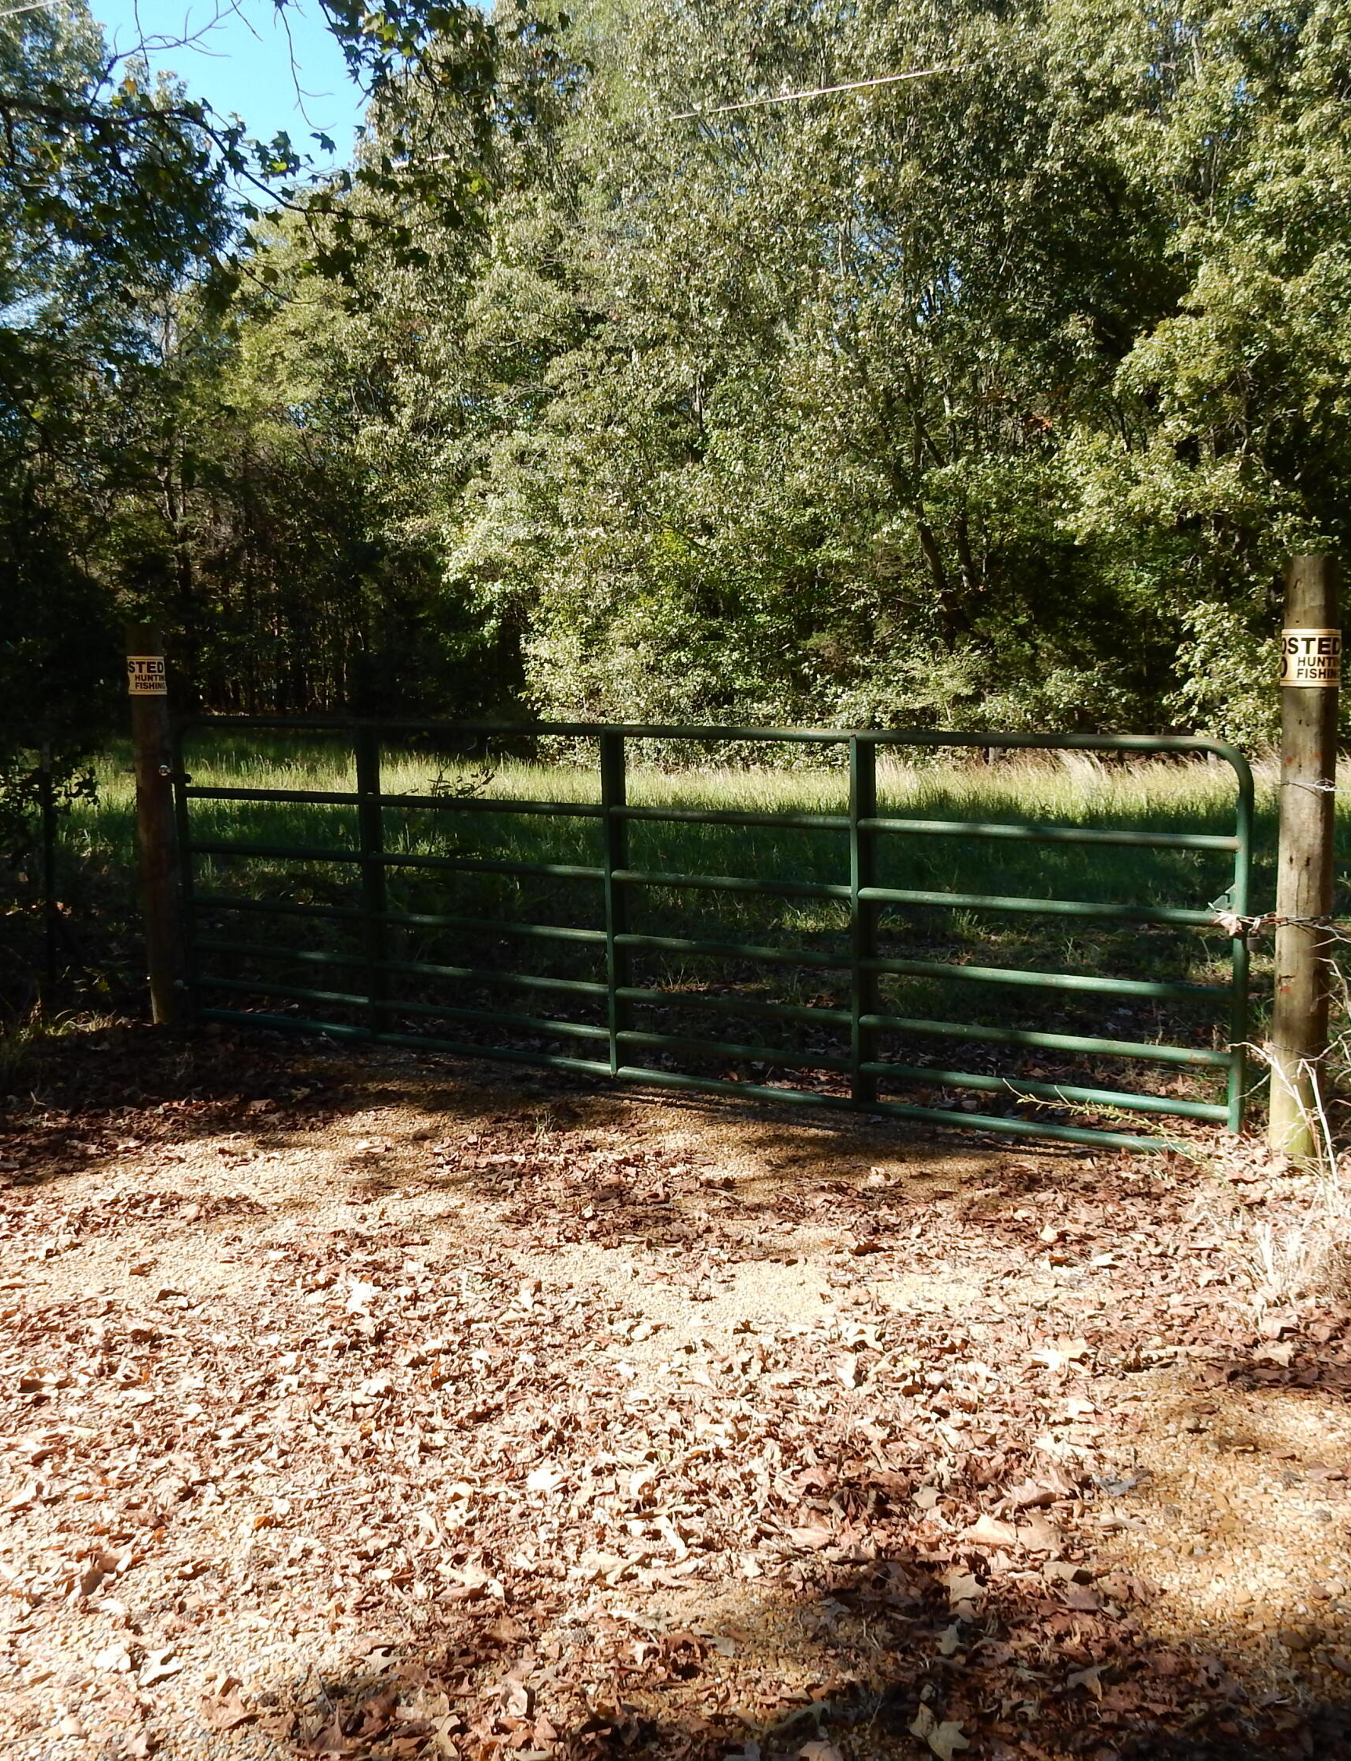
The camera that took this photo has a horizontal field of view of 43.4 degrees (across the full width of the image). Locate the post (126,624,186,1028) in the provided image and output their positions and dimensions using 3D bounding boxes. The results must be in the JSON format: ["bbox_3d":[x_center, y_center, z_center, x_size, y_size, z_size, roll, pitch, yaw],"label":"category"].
[{"bbox_3d":[-2.188,-0.219,7.148,0.151,1.684,0.151,4,10,31],"label":"post"}]

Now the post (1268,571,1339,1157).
[{"bbox_3d":[1.782,-0.046,4.796,0.144,1.705,0.144,4,10,31],"label":"post"}]

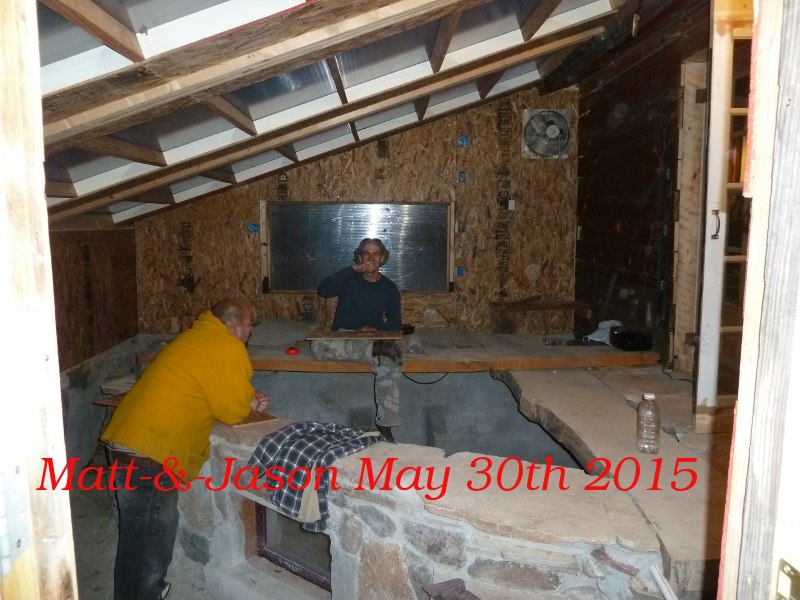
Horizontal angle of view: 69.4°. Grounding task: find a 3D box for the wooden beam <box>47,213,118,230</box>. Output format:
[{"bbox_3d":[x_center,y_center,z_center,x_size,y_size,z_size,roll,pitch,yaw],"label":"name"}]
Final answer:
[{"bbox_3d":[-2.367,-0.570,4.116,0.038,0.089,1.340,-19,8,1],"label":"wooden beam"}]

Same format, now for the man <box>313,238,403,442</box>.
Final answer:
[{"bbox_3d":[-0.299,0.240,4.065,0.620,1.310,0.750,-1,8,-4],"label":"man"}]

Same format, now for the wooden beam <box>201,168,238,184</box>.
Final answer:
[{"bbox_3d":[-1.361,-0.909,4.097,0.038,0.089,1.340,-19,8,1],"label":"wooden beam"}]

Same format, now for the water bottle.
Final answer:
[{"bbox_3d":[1.059,0.522,2.446,0.091,0.237,0.091,0,8,-2],"label":"water bottle"}]

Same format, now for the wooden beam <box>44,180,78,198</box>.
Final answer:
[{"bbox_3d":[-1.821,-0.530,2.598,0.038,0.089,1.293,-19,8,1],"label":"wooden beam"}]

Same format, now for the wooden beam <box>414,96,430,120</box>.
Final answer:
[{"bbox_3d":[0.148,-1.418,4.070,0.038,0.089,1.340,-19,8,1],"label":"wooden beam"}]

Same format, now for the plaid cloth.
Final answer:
[{"bbox_3d":[-0.383,0.772,2.620,0.480,0.310,0.360,4,7,30],"label":"plaid cloth"}]

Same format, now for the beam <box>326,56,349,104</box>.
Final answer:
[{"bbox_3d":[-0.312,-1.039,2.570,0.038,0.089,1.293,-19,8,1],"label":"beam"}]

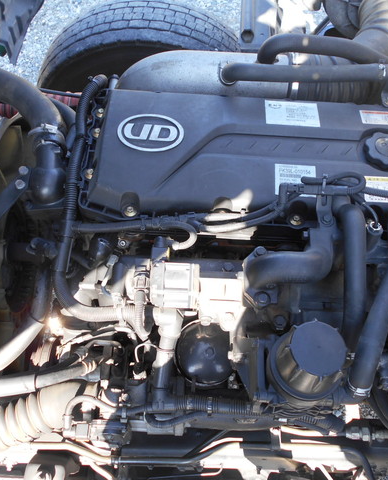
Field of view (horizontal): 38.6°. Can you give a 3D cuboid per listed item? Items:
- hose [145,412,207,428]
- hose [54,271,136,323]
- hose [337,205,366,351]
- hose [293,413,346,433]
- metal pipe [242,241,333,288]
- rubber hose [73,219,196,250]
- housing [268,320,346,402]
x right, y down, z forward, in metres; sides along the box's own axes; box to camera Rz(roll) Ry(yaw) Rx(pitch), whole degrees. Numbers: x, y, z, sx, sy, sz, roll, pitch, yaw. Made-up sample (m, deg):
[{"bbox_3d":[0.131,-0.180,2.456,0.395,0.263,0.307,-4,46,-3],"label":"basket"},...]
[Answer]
[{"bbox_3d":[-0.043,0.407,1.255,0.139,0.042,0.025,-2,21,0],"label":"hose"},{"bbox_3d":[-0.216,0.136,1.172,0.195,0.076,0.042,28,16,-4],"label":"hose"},{"bbox_3d":[0.277,0.066,0.981,0.049,0.058,0.254,0,90,0],"label":"hose"},{"bbox_3d":[0.249,0.363,1.102,0.101,0.030,0.034,3,59,2],"label":"hose"},{"bbox_3d":[0.174,0.045,1.023,0.159,0.064,0.069,3,59,2],"label":"metal pipe"},{"bbox_3d":[-0.109,-0.008,0.986,0.221,0.037,0.048,3,59,2],"label":"rubber hose"},{"bbox_3d":[0.213,0.216,1.012,0.146,0.106,0.146,3,59,2],"label":"housing"}]

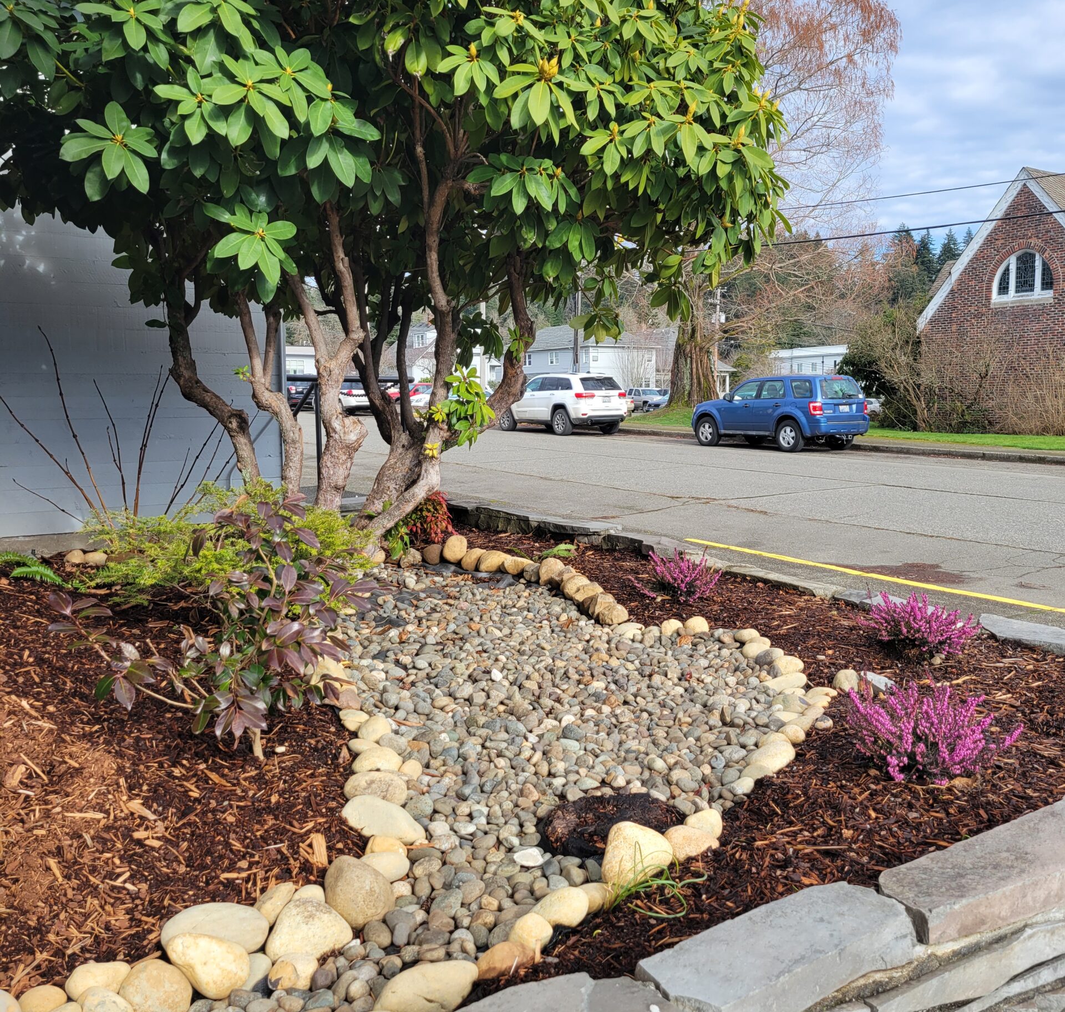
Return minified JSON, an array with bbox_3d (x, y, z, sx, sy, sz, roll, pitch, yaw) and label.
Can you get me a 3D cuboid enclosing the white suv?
[{"bbox_3d":[0.779,-3.180,33.195,1.950,1.770,4.820,-5,8,-36],"label":"white suv"}]

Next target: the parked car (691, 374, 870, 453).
[{"bbox_3d":[5.674,-2.225,25.154,1.830,1.720,4.440,-5,8,-34],"label":"parked car"}]

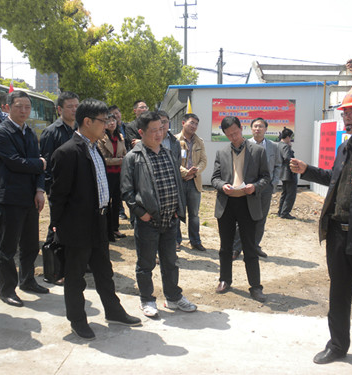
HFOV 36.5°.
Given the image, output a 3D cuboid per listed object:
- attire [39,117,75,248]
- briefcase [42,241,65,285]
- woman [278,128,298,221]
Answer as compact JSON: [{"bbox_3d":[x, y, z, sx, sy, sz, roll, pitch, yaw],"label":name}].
[{"bbox_3d":[-1.039,0.059,4.934,0.500,1.419,0.330,-3,6,-37],"label":"attire"},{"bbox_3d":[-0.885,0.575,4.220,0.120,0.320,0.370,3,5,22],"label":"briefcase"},{"bbox_3d":[1.996,-0.267,9.500,0.330,1.620,0.440,-1,6,-21],"label":"woman"}]

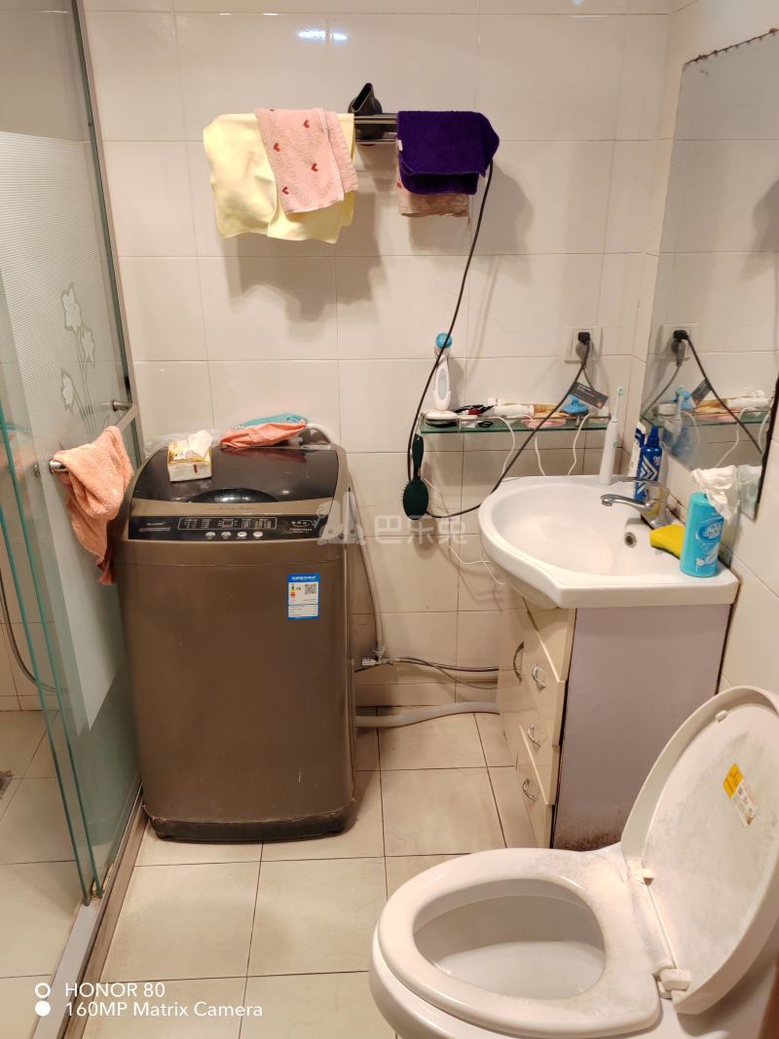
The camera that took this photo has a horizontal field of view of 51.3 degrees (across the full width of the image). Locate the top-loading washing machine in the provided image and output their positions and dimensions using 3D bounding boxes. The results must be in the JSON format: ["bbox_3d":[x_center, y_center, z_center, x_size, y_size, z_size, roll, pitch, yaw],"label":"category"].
[{"bbox_3d":[-0.357,0.290,2.053,0.521,0.905,0.495,-1,24,-3],"label":"top-loading washing machine"}]

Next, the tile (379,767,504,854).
[{"bbox_3d":[0.133,0.764,2.131,0.301,0.010,0.304,-1,24,-3],"label":"tile"}]

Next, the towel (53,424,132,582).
[{"bbox_3d":[-0.604,-0.012,1.744,0.095,0.350,0.360,-1,24,-3],"label":"towel"}]

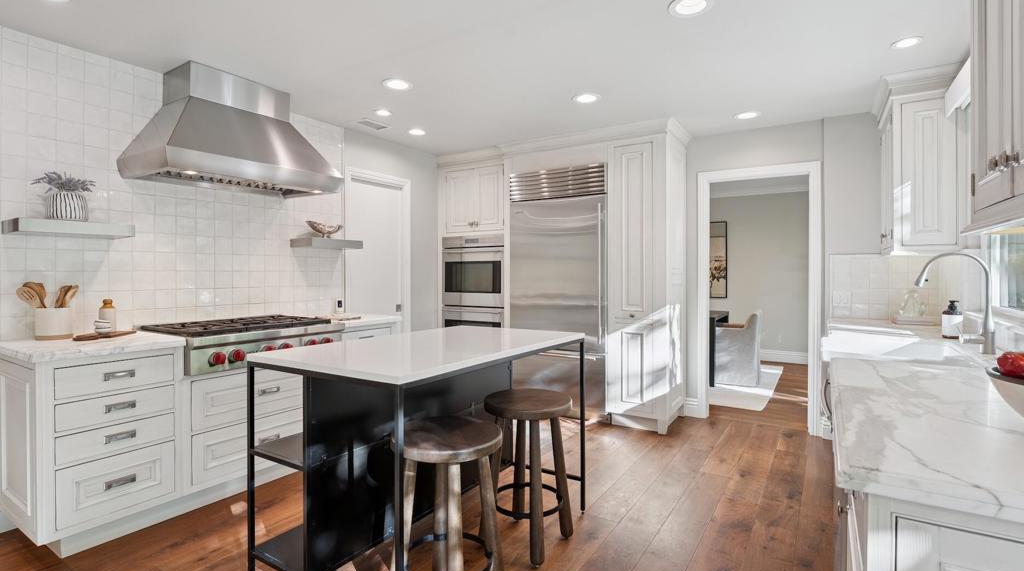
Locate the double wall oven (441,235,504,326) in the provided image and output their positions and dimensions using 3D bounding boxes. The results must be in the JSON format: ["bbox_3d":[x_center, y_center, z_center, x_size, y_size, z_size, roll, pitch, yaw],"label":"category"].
[{"bbox_3d":[-0.243,0.148,4.795,0.780,1.303,0.560,0,1,34],"label":"double wall oven"}]

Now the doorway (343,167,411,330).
[{"bbox_3d":[-1.196,0.084,4.065,0.120,2.108,0.720,0,1,34],"label":"doorway"}]

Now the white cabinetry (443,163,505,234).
[{"bbox_3d":[-0.238,-0.836,4.789,0.775,0.665,0.600,0,1,33],"label":"white cabinetry"}]

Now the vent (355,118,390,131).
[{"bbox_3d":[-1.082,-1.236,3.506,0.160,0.020,0.260,0,1,34],"label":"vent"}]

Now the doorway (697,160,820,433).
[{"bbox_3d":[1.995,0.095,3.725,0.868,2.085,0.140,0,1,34],"label":"doorway"}]

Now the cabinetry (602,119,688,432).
[{"bbox_3d":[1.150,-0.040,3.873,0.458,2.355,0.640,0,1,33],"label":"cabinetry"}]

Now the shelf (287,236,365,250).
[{"bbox_3d":[-1.338,-0.298,3.318,0.260,0.064,0.417,0,1,34],"label":"shelf"}]

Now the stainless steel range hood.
[{"bbox_3d":[-1.646,-0.920,2.771,0.605,0.655,1.010,0,1,34],"label":"stainless steel range hood"}]

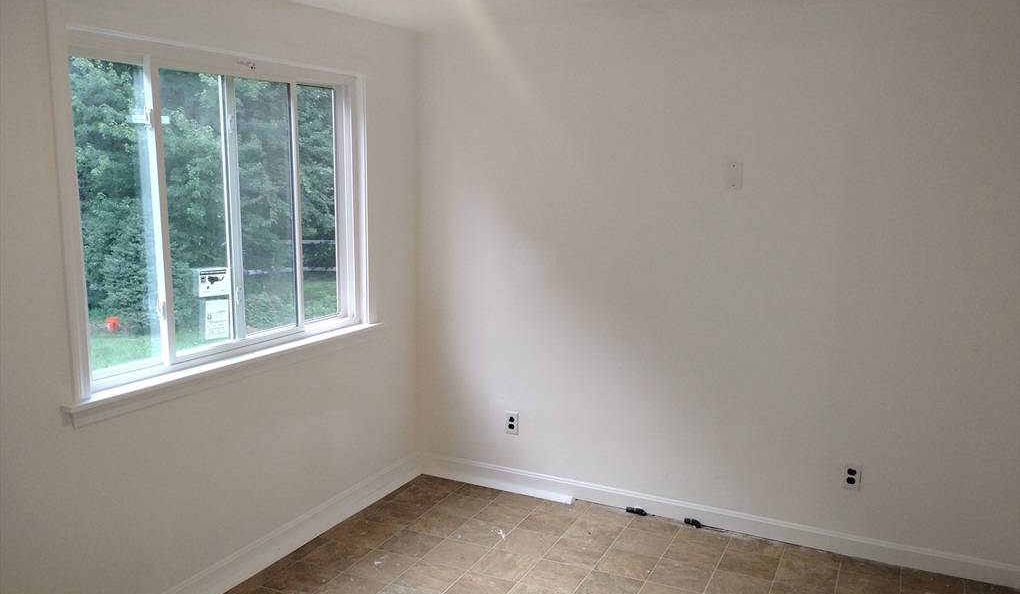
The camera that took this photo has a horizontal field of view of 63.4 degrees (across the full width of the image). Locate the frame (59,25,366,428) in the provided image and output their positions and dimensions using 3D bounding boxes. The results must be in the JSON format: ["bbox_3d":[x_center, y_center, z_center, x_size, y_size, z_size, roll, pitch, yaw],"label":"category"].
[{"bbox_3d":[-1.024,-0.331,3.268,0.110,1.290,1.640,4,9,26],"label":"frame"}]

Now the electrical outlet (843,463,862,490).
[{"bbox_3d":[1.460,0.768,3.525,0.070,0.114,0.010,4,9,26],"label":"electrical outlet"}]

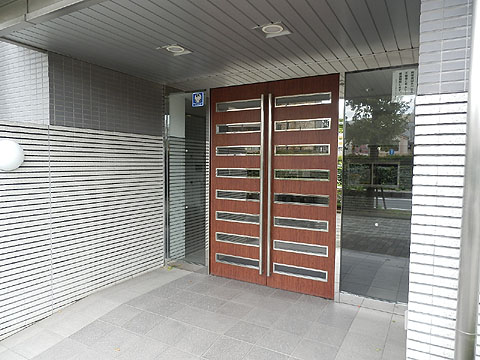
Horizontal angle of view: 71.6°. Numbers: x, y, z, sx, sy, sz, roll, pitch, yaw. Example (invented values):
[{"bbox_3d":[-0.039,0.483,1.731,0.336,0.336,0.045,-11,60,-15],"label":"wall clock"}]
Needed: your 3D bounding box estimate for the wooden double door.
[{"bbox_3d":[0.319,0.065,3.858,1.579,2.368,0.100,2,4,28],"label":"wooden double door"}]

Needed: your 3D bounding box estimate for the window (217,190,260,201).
[{"bbox_3d":[-0.022,0.190,4.060,0.627,0.122,0.035,2,4,28],"label":"window"}]

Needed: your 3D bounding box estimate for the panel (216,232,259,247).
[{"bbox_3d":[-0.026,0.730,4.090,0.627,0.120,0.035,2,4,28],"label":"panel"}]

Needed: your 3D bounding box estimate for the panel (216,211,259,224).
[{"bbox_3d":[-0.024,0.461,4.075,0.627,0.120,0.035,2,4,28],"label":"panel"}]

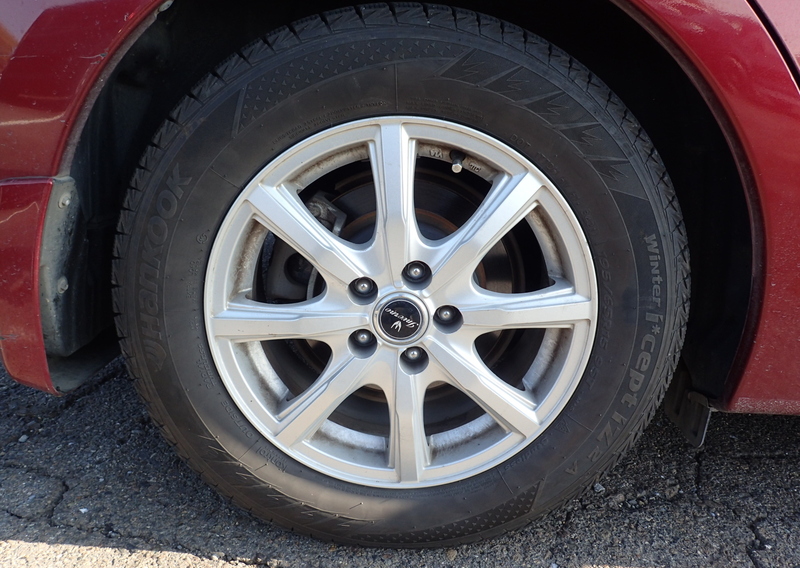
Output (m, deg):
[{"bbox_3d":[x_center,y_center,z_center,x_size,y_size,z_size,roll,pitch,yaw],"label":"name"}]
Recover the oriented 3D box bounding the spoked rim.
[{"bbox_3d":[0.001,0.015,0.688,0.415,0.415,0.168,0,16,0],"label":"spoked rim"}]

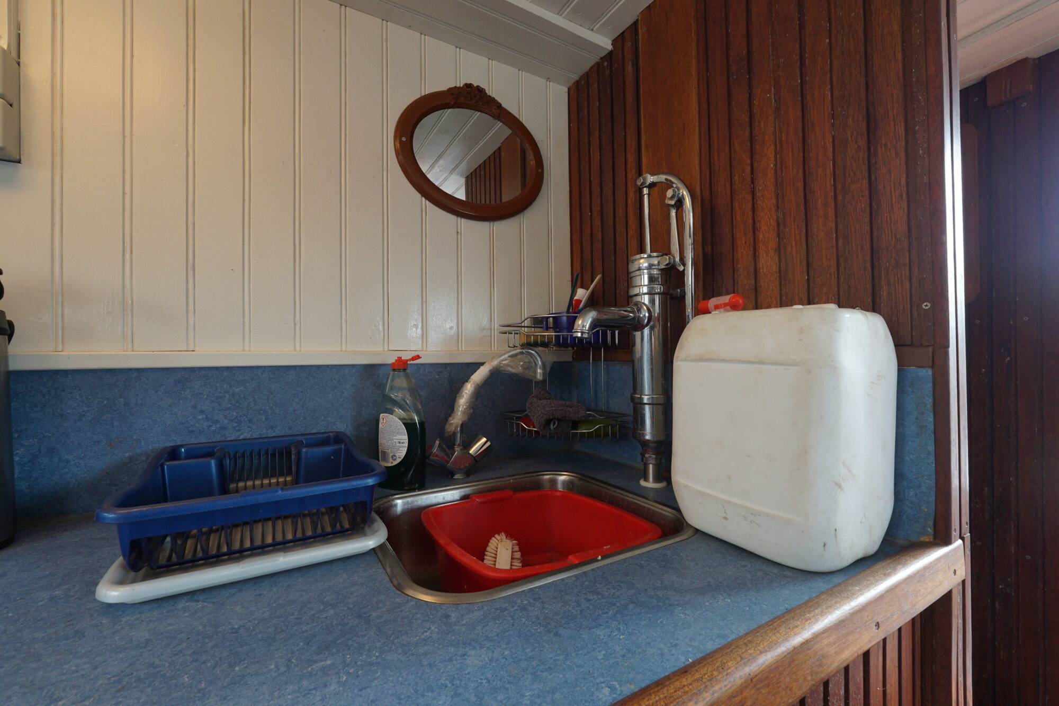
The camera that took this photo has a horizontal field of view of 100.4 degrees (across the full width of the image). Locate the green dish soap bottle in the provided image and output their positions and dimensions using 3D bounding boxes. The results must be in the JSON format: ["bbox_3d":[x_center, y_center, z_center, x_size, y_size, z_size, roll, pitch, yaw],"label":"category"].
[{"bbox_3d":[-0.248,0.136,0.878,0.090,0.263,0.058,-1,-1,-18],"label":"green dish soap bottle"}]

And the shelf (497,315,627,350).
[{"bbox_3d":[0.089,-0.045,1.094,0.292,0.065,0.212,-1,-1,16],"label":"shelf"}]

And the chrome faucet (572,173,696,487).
[{"bbox_3d":[0.199,-0.051,0.821,0.225,0.620,0.150,0,-1,-29],"label":"chrome faucet"}]

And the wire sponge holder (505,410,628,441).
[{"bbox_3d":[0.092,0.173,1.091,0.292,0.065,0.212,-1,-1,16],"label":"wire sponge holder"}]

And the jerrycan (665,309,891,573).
[{"bbox_3d":[0.341,0.096,0.619,0.185,0.318,0.233,0,-1,-29],"label":"jerrycan"}]

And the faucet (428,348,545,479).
[{"bbox_3d":[-0.084,0.129,0.939,0.260,0.273,0.120,-1,-1,16],"label":"faucet"}]

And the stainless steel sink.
[{"bbox_3d":[-0.021,0.341,0.719,0.458,0.160,0.427,0,-1,-29],"label":"stainless steel sink"}]

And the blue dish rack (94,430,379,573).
[{"bbox_3d":[-0.397,0.201,0.664,0.302,0.095,0.383,0,-1,-29],"label":"blue dish rack"}]

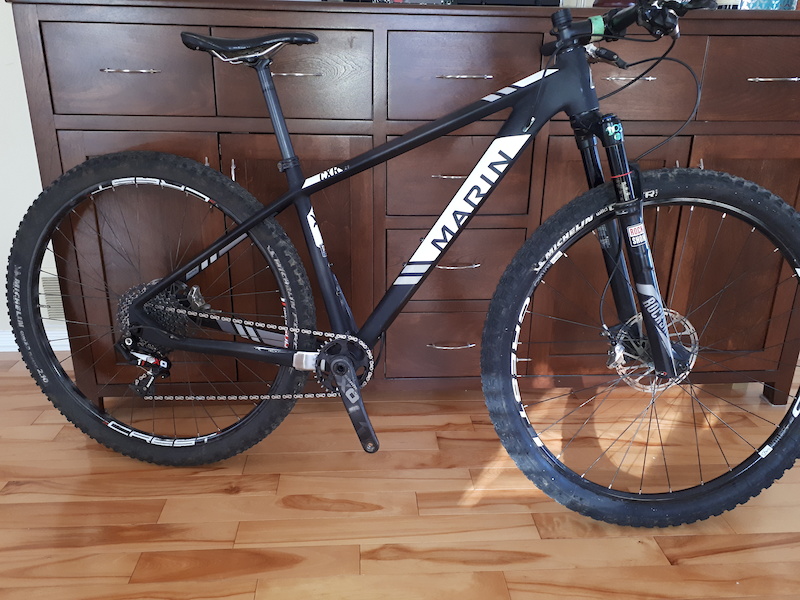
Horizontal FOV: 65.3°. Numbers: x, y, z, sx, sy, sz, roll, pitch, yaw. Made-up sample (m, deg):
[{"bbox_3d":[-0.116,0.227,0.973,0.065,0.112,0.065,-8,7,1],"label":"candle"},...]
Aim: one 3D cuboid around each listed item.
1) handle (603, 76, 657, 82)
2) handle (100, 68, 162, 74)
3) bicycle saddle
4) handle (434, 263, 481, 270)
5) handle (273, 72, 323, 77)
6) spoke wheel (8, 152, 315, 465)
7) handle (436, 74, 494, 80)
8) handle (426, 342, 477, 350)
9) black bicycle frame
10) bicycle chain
[{"bbox_3d":[0.542,-0.520,1.469,0.133,0.011,0.029,-1,19,-4],"label":"handle"},{"bbox_3d":[-0.598,-0.508,1.387,0.133,0.011,0.029,-1,19,-4],"label":"handle"},{"bbox_3d":[-0.287,-0.493,1.221,0.268,0.062,0.138,4,15,9],"label":"bicycle saddle"},{"bbox_3d":[0.139,-0.086,1.587,0.133,0.011,0.029,-1,19,-4],"label":"handle"},{"bbox_3d":[-0.242,-0.511,1.413,0.133,0.011,0.029,-1,19,-4],"label":"handle"},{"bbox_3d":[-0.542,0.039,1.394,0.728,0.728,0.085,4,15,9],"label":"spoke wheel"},{"bbox_3d":[0.151,-0.515,1.441,0.133,0.011,0.029,-1,19,-4],"label":"handle"},{"bbox_3d":[0.138,0.123,1.659,0.133,0.011,0.029,-1,19,-4],"label":"handle"},{"bbox_3d":[-0.006,-0.163,1.254,1.113,0.665,0.165,4,15,9],"label":"black bicycle frame"},{"bbox_3d":[-0.319,0.134,1.337,0.545,0.230,0.016,4,15,9],"label":"bicycle chain"}]

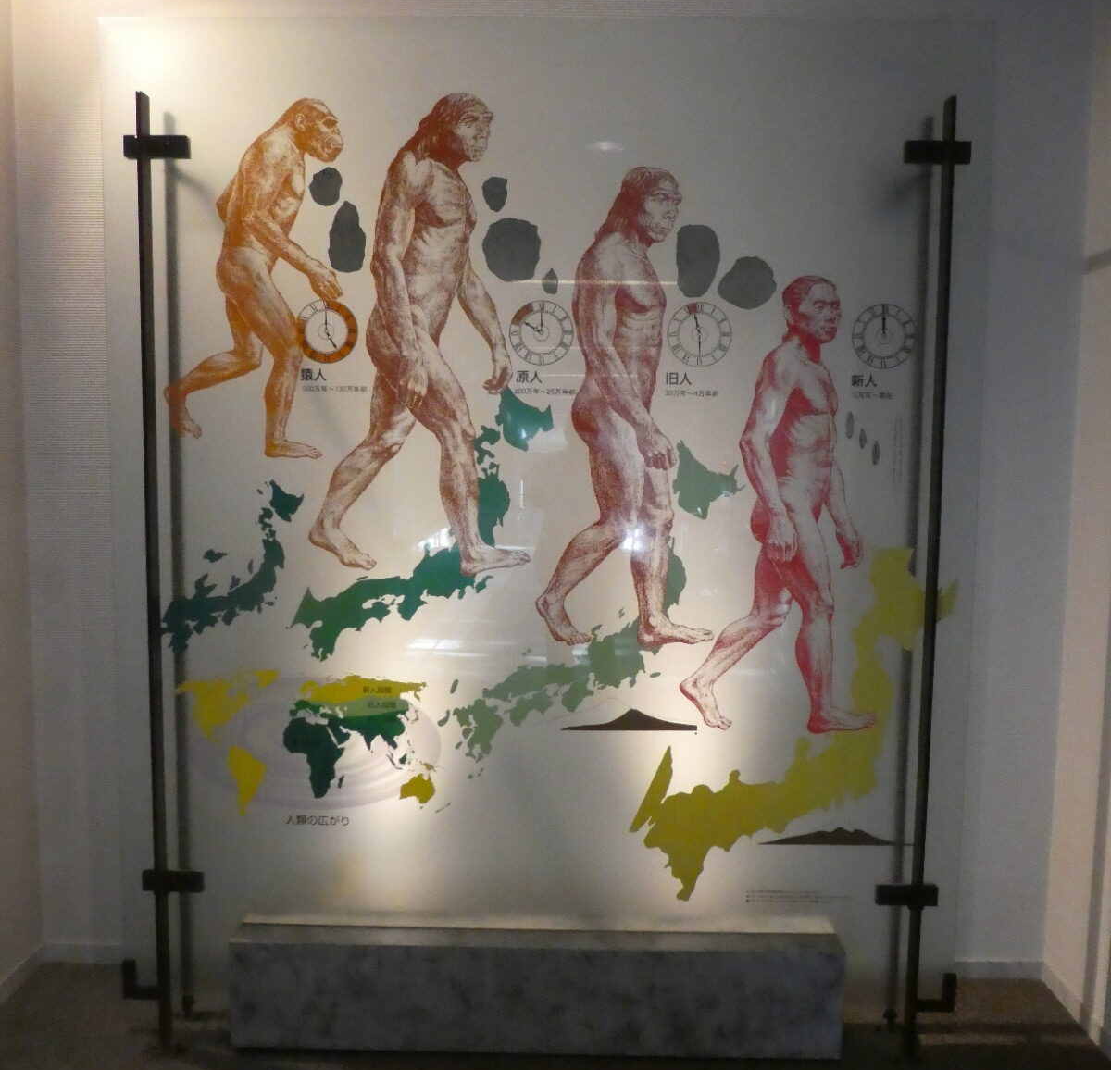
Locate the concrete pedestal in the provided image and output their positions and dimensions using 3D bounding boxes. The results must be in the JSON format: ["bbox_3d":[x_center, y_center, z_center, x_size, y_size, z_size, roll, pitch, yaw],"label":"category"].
[{"bbox_3d":[-0.048,1.158,2.663,1.533,0.278,0.180,1,5,1],"label":"concrete pedestal"}]

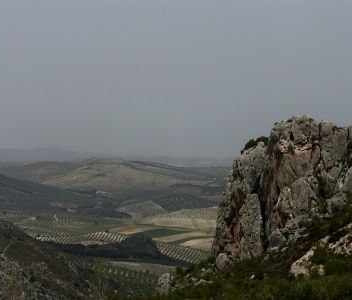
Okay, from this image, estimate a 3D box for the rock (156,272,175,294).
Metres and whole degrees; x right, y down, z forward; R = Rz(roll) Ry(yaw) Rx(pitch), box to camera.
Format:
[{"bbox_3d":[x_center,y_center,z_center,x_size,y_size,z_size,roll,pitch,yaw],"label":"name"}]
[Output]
[{"bbox_3d":[-0.600,7.632,72.000,1.030,1.280,1.000,0,0,0],"label":"rock"}]

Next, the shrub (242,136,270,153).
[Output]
[{"bbox_3d":[5.681,-0.393,90.000,1.860,1.170,1.400,0,0,0],"label":"shrub"}]

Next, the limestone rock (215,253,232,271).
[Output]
[{"bbox_3d":[3.206,7.525,85.000,1.210,1.240,1.100,0,0,0],"label":"limestone rock"}]

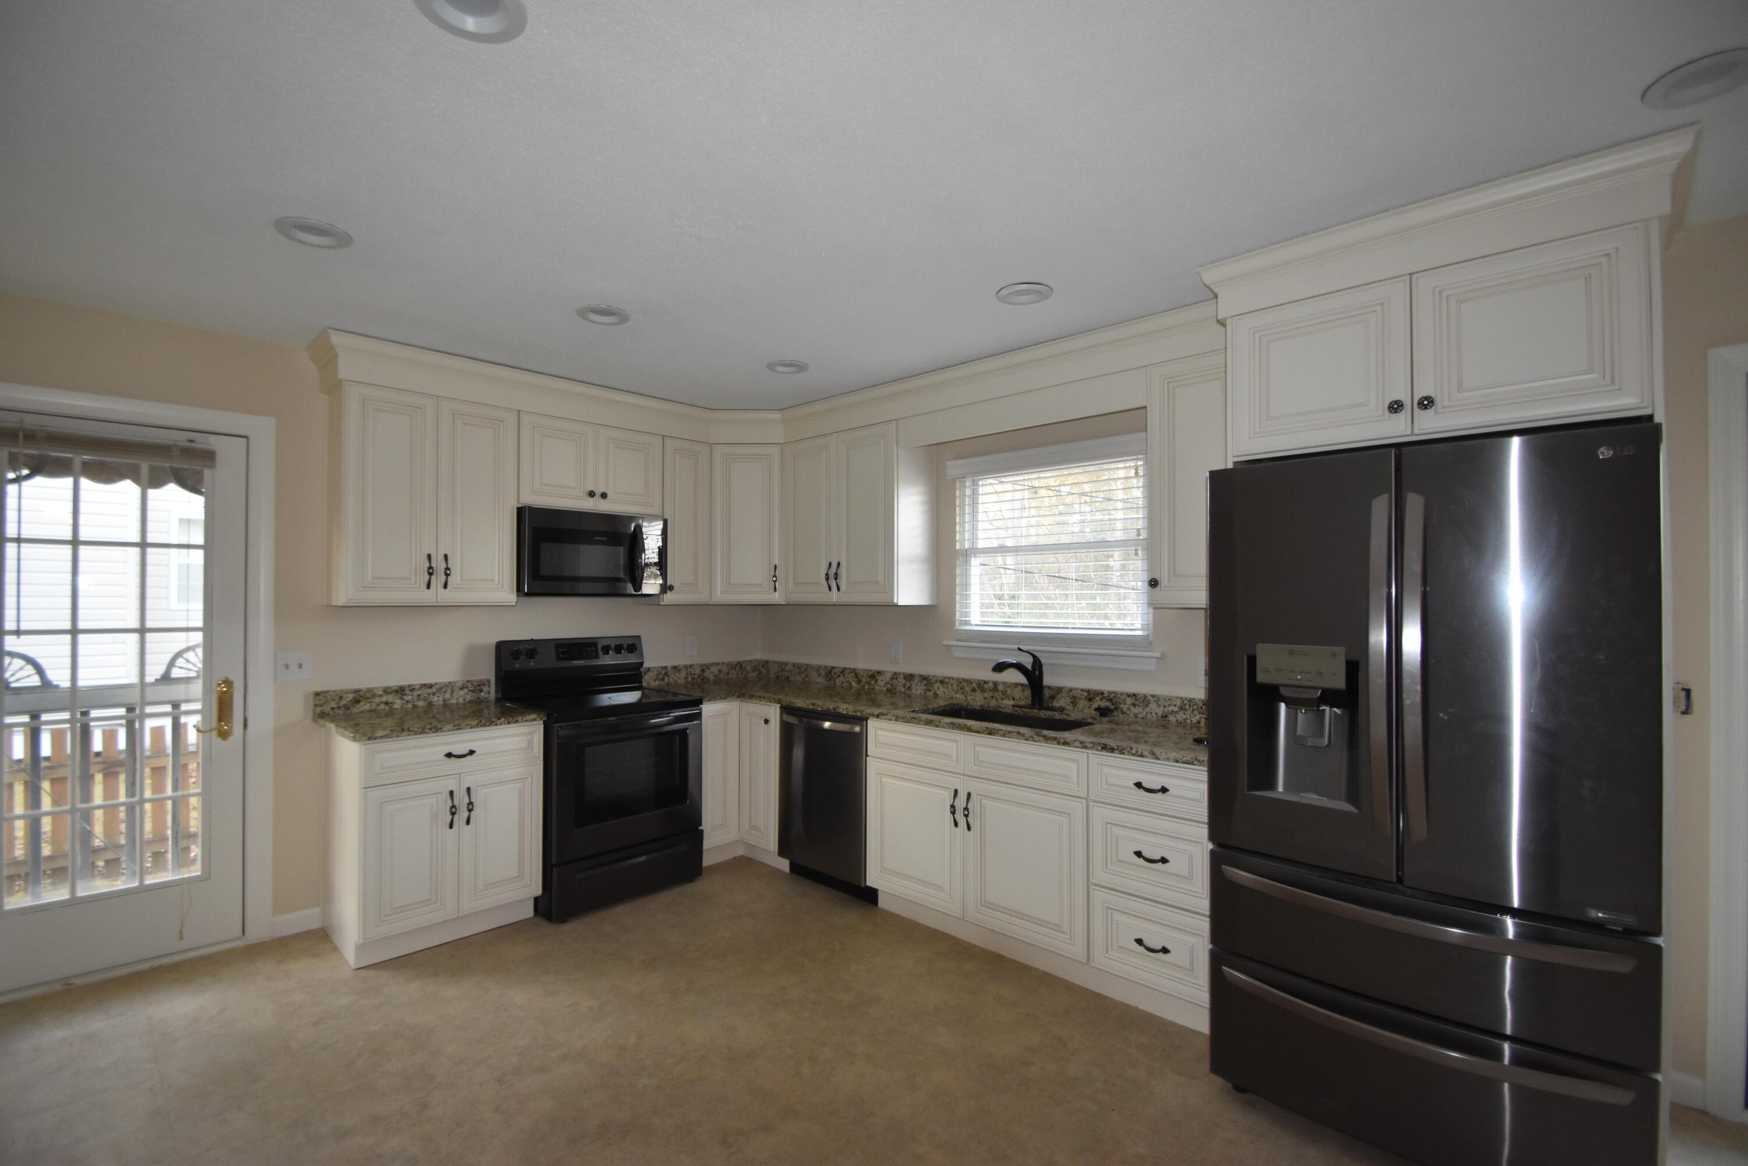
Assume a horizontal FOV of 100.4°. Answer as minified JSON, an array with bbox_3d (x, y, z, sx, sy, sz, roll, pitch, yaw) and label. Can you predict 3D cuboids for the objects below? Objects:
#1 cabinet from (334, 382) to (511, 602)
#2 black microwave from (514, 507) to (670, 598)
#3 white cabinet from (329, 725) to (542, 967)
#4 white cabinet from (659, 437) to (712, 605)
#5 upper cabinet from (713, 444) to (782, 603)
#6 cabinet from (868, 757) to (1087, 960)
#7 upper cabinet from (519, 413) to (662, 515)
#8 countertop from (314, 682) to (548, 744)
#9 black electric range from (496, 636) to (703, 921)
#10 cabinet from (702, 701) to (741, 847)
[{"bbox_3d":[-2.018,-0.357,3.277,0.325,0.910,0.675,-1,-2,43],"label":"cabinet"},{"bbox_3d":[-1.506,-0.148,3.785,0.395,0.426,0.761,-1,-2,43],"label":"black microwave"},{"bbox_3d":[-1.900,1.035,3.145,0.633,0.872,0.664,-1,-2,43],"label":"white cabinet"},{"bbox_3d":[-1.166,-0.338,4.205,0.324,0.921,0.307,-1,-2,43],"label":"white cabinet"},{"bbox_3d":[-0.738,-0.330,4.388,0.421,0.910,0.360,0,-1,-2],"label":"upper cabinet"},{"bbox_3d":[0.573,1.063,3.140,1.062,0.586,0.614,-1,-2,43],"label":"cabinet"},{"bbox_3d":[-1.526,-0.581,3.808,0.325,0.436,0.764,-1,-2,43],"label":"upper cabinet"},{"bbox_3d":[-1.911,0.536,3.147,0.655,0.133,0.704,-1,-2,43],"label":"countertop"},{"bbox_3d":[-1.365,0.890,3.631,0.695,1.185,0.762,-1,-2,43],"label":"black electric range"},{"bbox_3d":[-1.051,1.000,4.065,0.612,0.754,0.285,-1,-2,43],"label":"cabinet"}]

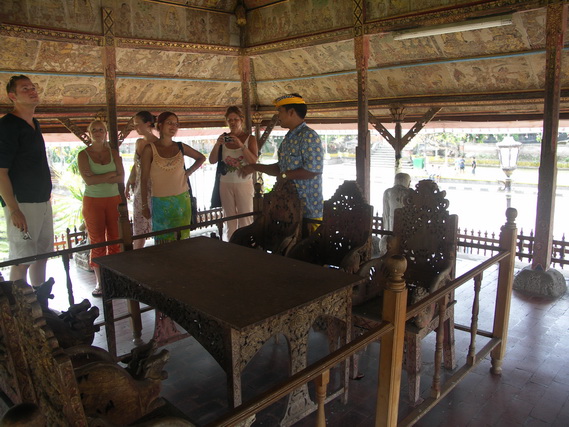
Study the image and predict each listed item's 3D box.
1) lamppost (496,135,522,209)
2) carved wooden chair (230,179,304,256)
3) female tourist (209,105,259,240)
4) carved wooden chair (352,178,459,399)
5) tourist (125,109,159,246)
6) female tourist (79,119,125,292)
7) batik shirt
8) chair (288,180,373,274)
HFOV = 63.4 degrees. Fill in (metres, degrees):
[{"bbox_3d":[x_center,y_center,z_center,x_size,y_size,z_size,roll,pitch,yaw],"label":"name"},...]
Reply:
[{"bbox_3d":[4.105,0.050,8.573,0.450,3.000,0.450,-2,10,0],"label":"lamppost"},{"bbox_3d":[-0.176,0.291,3.619,0.570,1.120,0.490,-12,15,-43],"label":"carved wooden chair"},{"bbox_3d":[-0.488,-0.140,4.405,0.470,1.700,0.380,0,11,8],"label":"female tourist"},{"bbox_3d":[0.709,0.402,2.729,0.570,1.170,0.490,-12,15,-43],"label":"carved wooden chair"},{"bbox_3d":[-1.358,-0.117,4.465,0.360,1.690,0.420,-5,11,-17],"label":"tourist"},{"bbox_3d":[-1.723,-0.050,4.333,0.450,1.630,0.310,-3,11,-7],"label":"female tourist"},{"bbox_3d":[0.152,-0.385,4.120,0.300,0.850,0.500,-6,11,-21],"label":"batik shirt"},{"bbox_3d":[0.275,0.350,3.166,0.570,1.140,0.495,-12,15,-43],"label":"chair"}]

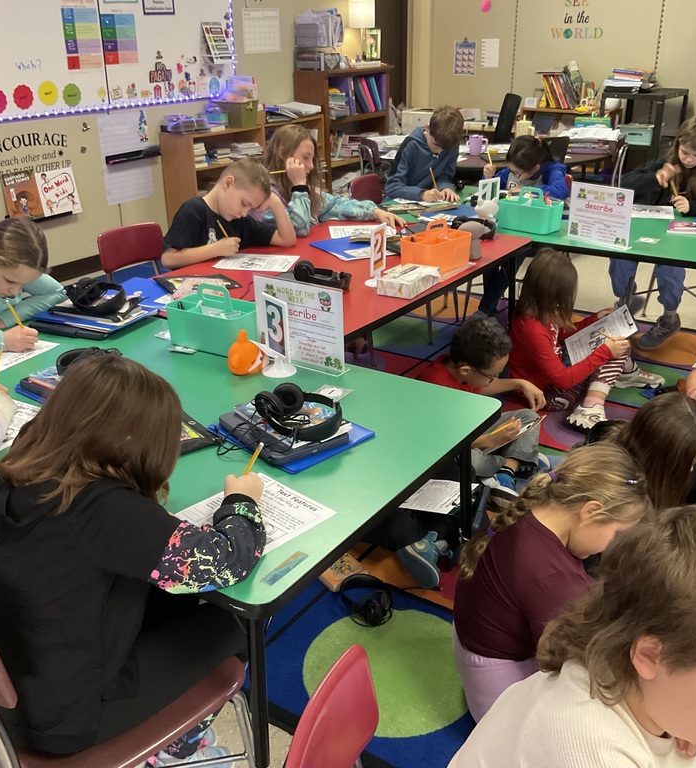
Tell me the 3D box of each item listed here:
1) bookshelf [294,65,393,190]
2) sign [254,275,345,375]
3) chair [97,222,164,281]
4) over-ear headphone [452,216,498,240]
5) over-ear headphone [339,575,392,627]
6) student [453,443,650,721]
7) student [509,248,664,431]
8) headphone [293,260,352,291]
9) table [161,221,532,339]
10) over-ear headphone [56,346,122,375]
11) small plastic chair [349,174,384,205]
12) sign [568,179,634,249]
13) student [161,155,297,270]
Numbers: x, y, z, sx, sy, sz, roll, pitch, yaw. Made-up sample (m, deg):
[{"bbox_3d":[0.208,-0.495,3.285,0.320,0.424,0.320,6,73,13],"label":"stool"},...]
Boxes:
[{"bbox_3d":[-0.021,-2.103,7.376,0.310,1.118,1.000,14,27,31],"label":"bookshelf"},{"bbox_3d":[-0.122,-0.157,2.190,0.280,0.218,0.065,13,27,31],"label":"sign"},{"bbox_3d":[-0.781,-0.288,3.663,0.440,0.680,0.410,20,31,41],"label":"chair"},{"bbox_3d":[0.531,-0.633,3.492,0.200,0.080,0.165,9,25,22],"label":"over-ear headphone"},{"bbox_3d":[0.053,0.585,2.346,0.175,0.078,0.150,14,27,31],"label":"over-ear headphone"},{"bbox_3d":[0.496,0.460,1.814,0.560,0.710,0.460,-1,23,-1],"label":"student"},{"bbox_3d":[0.987,-0.232,3.527,0.650,0.640,0.540,6,24,16],"label":"student"},{"bbox_3d":[-0.079,-0.374,2.860,0.200,0.075,0.145,9,25,22],"label":"headphone"},{"bbox_3d":[-0.059,-0.124,3.271,0.915,0.666,1.524,14,27,31],"label":"table"},{"bbox_3d":[-0.613,-0.046,2.062,0.180,0.078,0.155,-15,27,-30],"label":"over-ear headphone"},{"bbox_3d":[0.252,-0.809,4.867,0.440,0.680,0.410,16,28,35],"label":"small plastic chair"},{"bbox_3d":[0.984,-0.656,3.340,0.070,0.218,0.280,-19,29,-36],"label":"sign"},{"bbox_3d":[-0.586,-0.406,3.417,0.600,0.980,0.500,17,29,36],"label":"student"}]

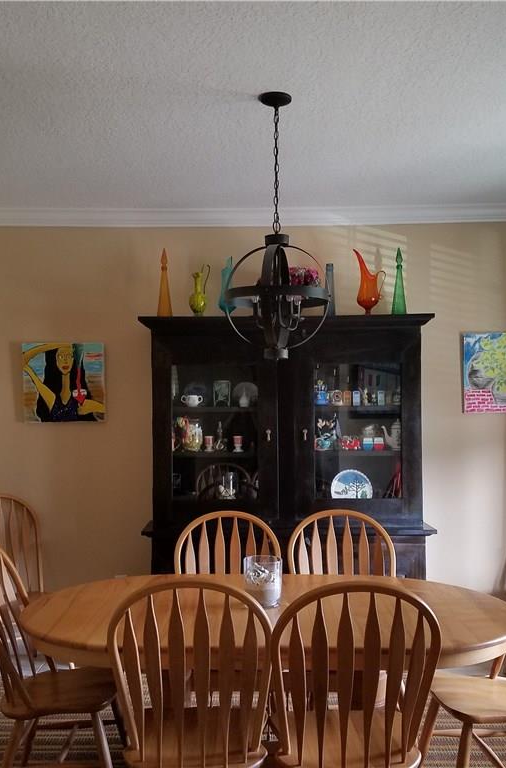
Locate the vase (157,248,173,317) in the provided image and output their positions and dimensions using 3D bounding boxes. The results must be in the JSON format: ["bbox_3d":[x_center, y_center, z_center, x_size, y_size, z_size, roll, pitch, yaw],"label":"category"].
[{"bbox_3d":[-0.525,-0.593,4.608,0.092,0.441,0.092,0,-2,0],"label":"vase"}]

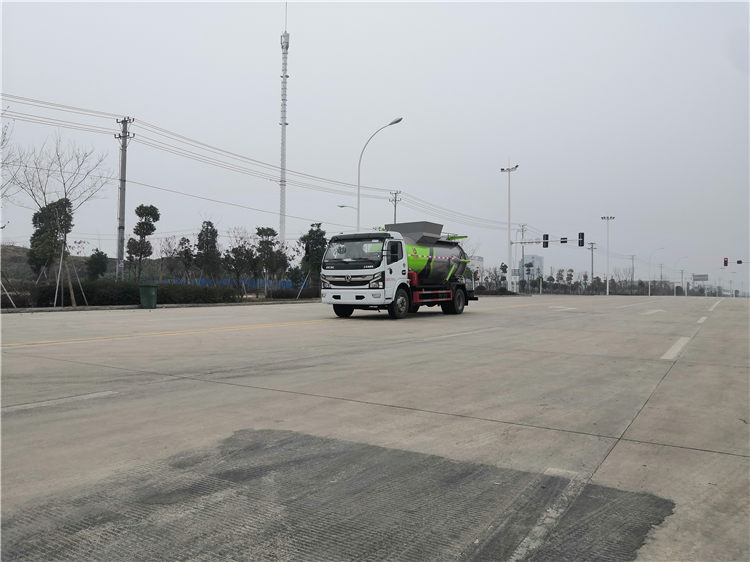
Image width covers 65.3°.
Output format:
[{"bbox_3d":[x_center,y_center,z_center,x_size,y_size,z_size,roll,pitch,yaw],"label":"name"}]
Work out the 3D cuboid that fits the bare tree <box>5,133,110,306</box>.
[{"bbox_3d":[-12.139,-2.342,22.432,3.800,6.730,3.700,1,-1,-28],"label":"bare tree"}]

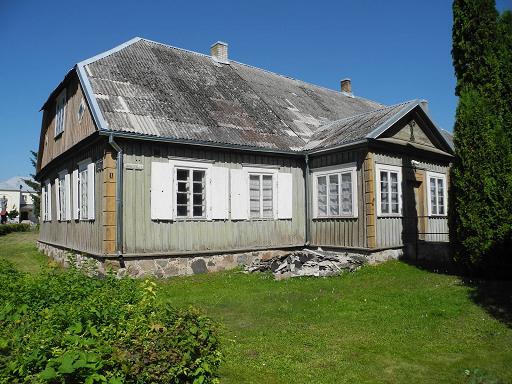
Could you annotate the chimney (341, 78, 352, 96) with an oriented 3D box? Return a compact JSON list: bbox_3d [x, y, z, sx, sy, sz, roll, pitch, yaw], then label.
[{"bbox_3d":[5.137,-5.967,23.556,0.440,0.880,0.440,2,-5,-35],"label":"chimney"}]

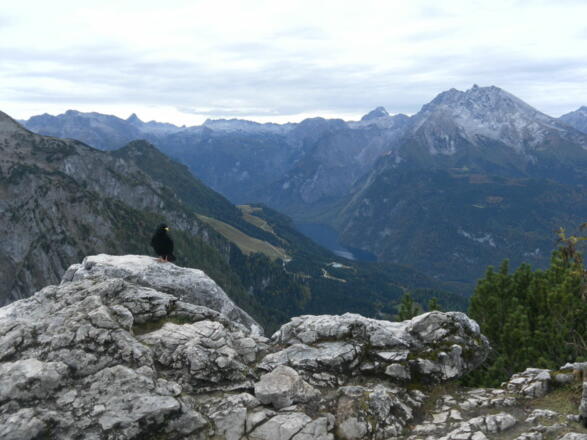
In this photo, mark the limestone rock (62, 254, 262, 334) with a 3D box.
[{"bbox_3d":[-0.909,0.524,4.120,1.320,0.520,0.750,0,8,0],"label":"limestone rock"}]

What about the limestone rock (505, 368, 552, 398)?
[{"bbox_3d":[1.604,1.119,4.050,0.290,0.150,0.230,0,8,0],"label":"limestone rock"}]

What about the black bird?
[{"bbox_3d":[-0.890,0.158,4.080,0.150,0.265,0.220,5,9,30],"label":"black bird"}]

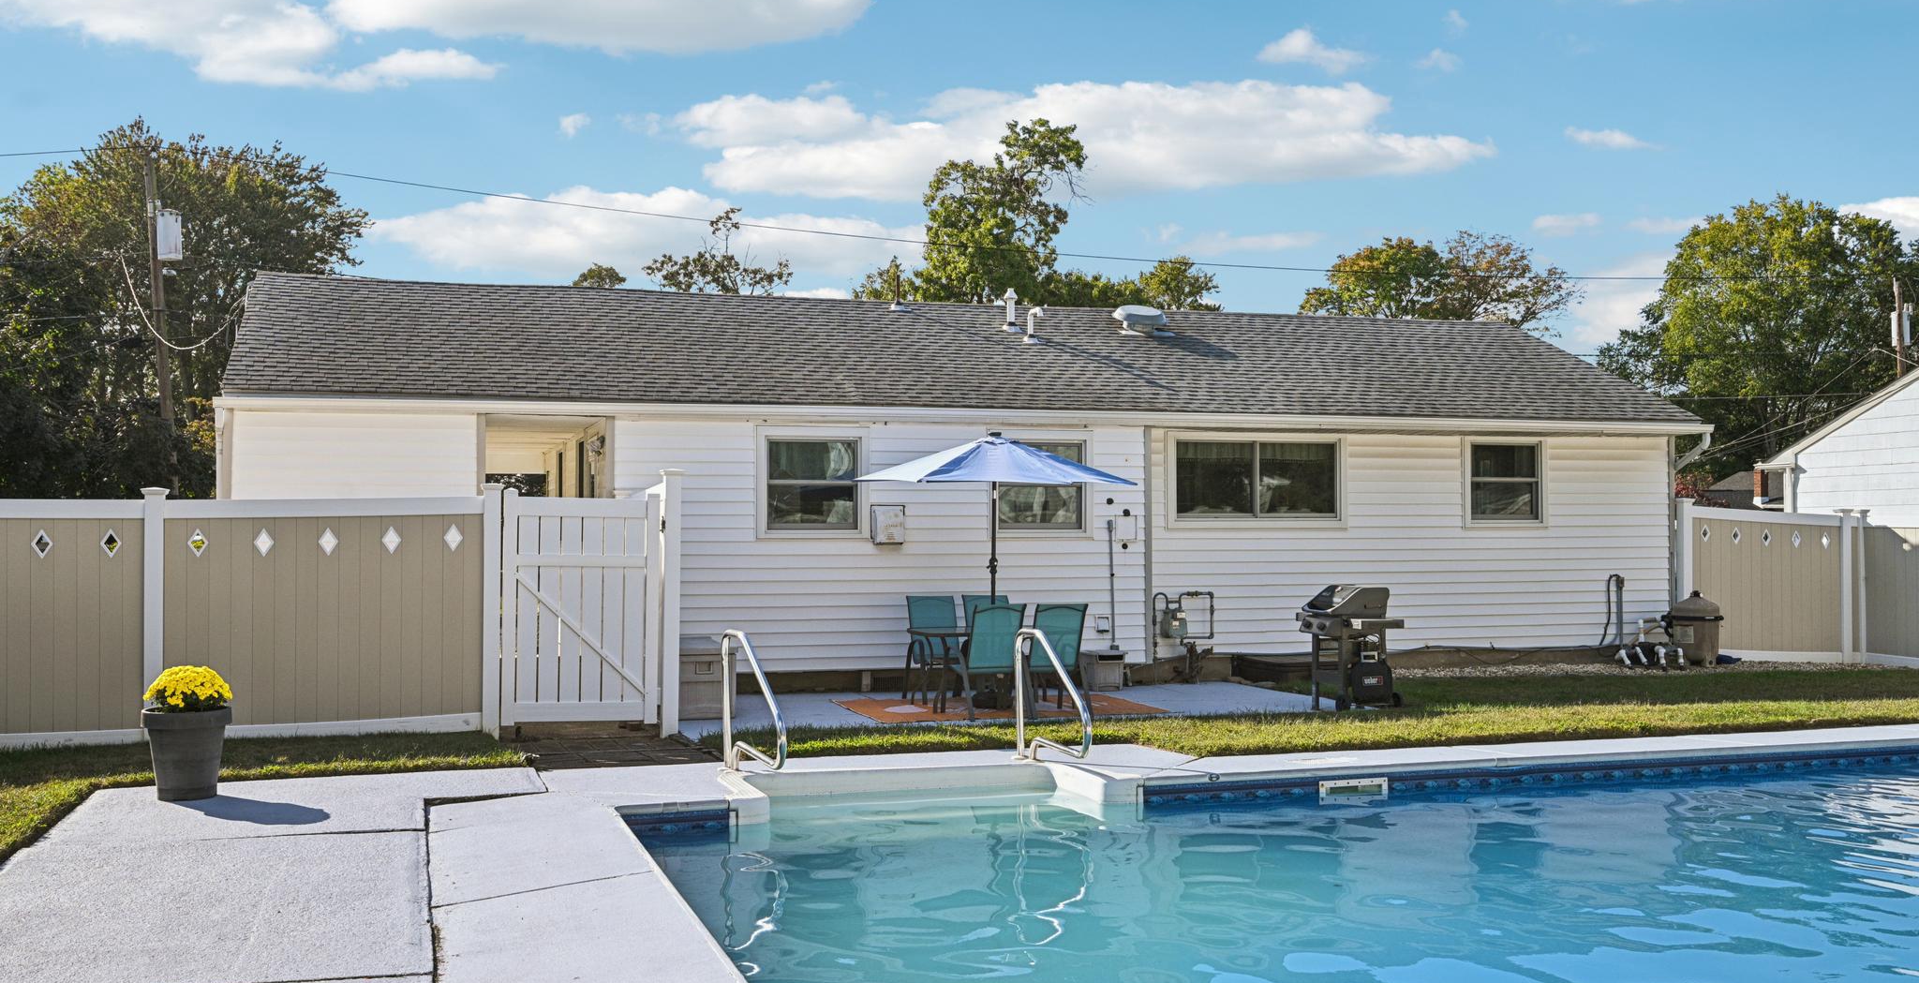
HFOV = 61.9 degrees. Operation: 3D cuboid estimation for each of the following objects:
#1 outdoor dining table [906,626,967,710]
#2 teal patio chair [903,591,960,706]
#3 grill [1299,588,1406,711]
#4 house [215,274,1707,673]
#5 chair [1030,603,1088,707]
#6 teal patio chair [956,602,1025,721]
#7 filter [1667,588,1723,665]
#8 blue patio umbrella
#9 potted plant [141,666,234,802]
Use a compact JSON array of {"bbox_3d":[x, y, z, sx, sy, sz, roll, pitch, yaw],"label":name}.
[{"bbox_3d":[0.319,1.581,14.290,1.380,0.700,0.950,0,-1,-17],"label":"outdoor dining table"},{"bbox_3d":[-0.145,1.468,14.787,0.560,0.950,0.660,0,-1,-17],"label":"teal patio chair"},{"bbox_3d":[3.492,1.374,14.273,0.640,1.100,1.150,0,-1,-17],"label":"grill"},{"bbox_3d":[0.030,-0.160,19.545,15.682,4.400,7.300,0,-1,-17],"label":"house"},{"bbox_3d":[0.793,1.444,13.779,0.560,0.950,0.660,0,-1,-17],"label":"chair"},{"bbox_3d":[0.277,1.441,13.631,0.560,0.950,0.660,0,-1,-17],"label":"teal patio chair"},{"bbox_3d":[8.521,1.574,18.469,0.590,0.870,0.590,0,-1,-17],"label":"filter"},{"bbox_3d":[0.317,0.705,14.260,2.450,2.450,2.350,0,-1,0],"label":"blue patio umbrella"},{"bbox_3d":[-4.512,1.409,9.321,0.490,0.770,0.490,0,-1,0],"label":"potted plant"}]

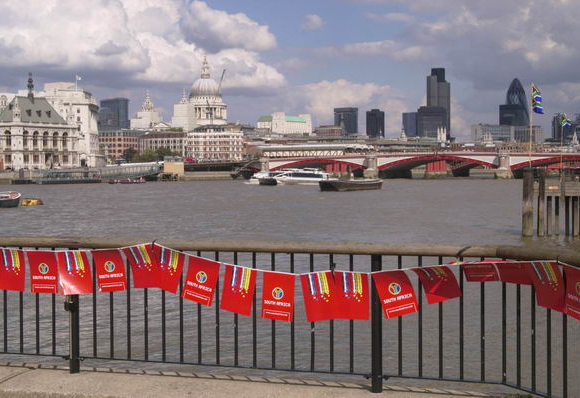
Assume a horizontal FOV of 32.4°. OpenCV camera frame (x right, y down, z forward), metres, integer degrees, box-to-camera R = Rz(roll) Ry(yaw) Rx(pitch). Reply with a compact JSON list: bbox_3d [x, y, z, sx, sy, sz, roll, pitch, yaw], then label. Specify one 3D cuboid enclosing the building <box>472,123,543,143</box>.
[{"bbox_3d":[301.417,-82.141,1390.000,98.000,43.159,45.000,0,2,14],"label":"building"}]

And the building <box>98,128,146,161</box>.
[{"bbox_3d":[-122.957,-37.481,720.000,36.000,26.000,22.000,0,2,-6],"label":"building"}]

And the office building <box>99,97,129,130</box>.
[{"bbox_3d":[-314.121,-118.776,1787.000,40.000,125.000,32.000,0,2,24],"label":"office building"}]

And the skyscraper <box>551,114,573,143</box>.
[{"bbox_3d":[556.095,-128.376,2030.000,50.000,95.000,50.000,1,2,14],"label":"skyscraper"}]

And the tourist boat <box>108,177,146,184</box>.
[{"bbox_3d":[-59.408,-6.763,365.000,12.000,2.300,2.000,-1,2,-23],"label":"tourist boat"}]

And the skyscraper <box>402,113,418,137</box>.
[{"bbox_3d":[268.425,-136.006,2170.000,45.000,104.000,42.000,0,2,6],"label":"skyscraper"}]

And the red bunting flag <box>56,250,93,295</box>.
[{"bbox_3d":[-1.434,0.494,6.650,0.215,0.300,0.050,-2,10,11],"label":"red bunting flag"}]

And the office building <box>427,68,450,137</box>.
[{"bbox_3d":[307.432,-177.761,2060.000,47.000,183.000,46.000,0,2,8],"label":"office building"}]

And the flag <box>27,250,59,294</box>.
[{"bbox_3d":[-1.637,0.487,6.619,0.210,0.275,0.040,-4,2,18],"label":"flag"}]

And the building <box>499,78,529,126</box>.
[{"bbox_3d":[499.154,-176.732,2210.000,57.000,180.000,57.000,0,2,12],"label":"building"}]

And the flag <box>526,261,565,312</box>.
[{"bbox_3d":[1.450,0.490,5.650,0.060,0.300,0.215,-18,12,-43],"label":"flag"}]

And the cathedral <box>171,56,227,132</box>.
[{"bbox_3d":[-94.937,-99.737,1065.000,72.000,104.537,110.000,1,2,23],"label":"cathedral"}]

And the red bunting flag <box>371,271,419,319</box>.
[{"bbox_3d":[0.640,0.579,6.060,0.215,0.300,0.055,-10,16,20],"label":"red bunting flag"}]

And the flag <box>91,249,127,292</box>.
[{"bbox_3d":[-1.224,0.487,6.750,0.205,0.280,0.050,-5,2,12],"label":"flag"}]

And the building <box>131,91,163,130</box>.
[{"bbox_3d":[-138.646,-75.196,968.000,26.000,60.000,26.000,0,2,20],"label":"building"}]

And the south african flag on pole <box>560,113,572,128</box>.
[{"bbox_3d":[18.001,-5.111,65.000,0.750,1.000,0.300,0,2,18],"label":"south african flag on pole"}]

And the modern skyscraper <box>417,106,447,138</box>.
[{"bbox_3d":[273.568,-125.002,1910.000,55.000,102.000,42.000,0,2,8],"label":"modern skyscraper"}]

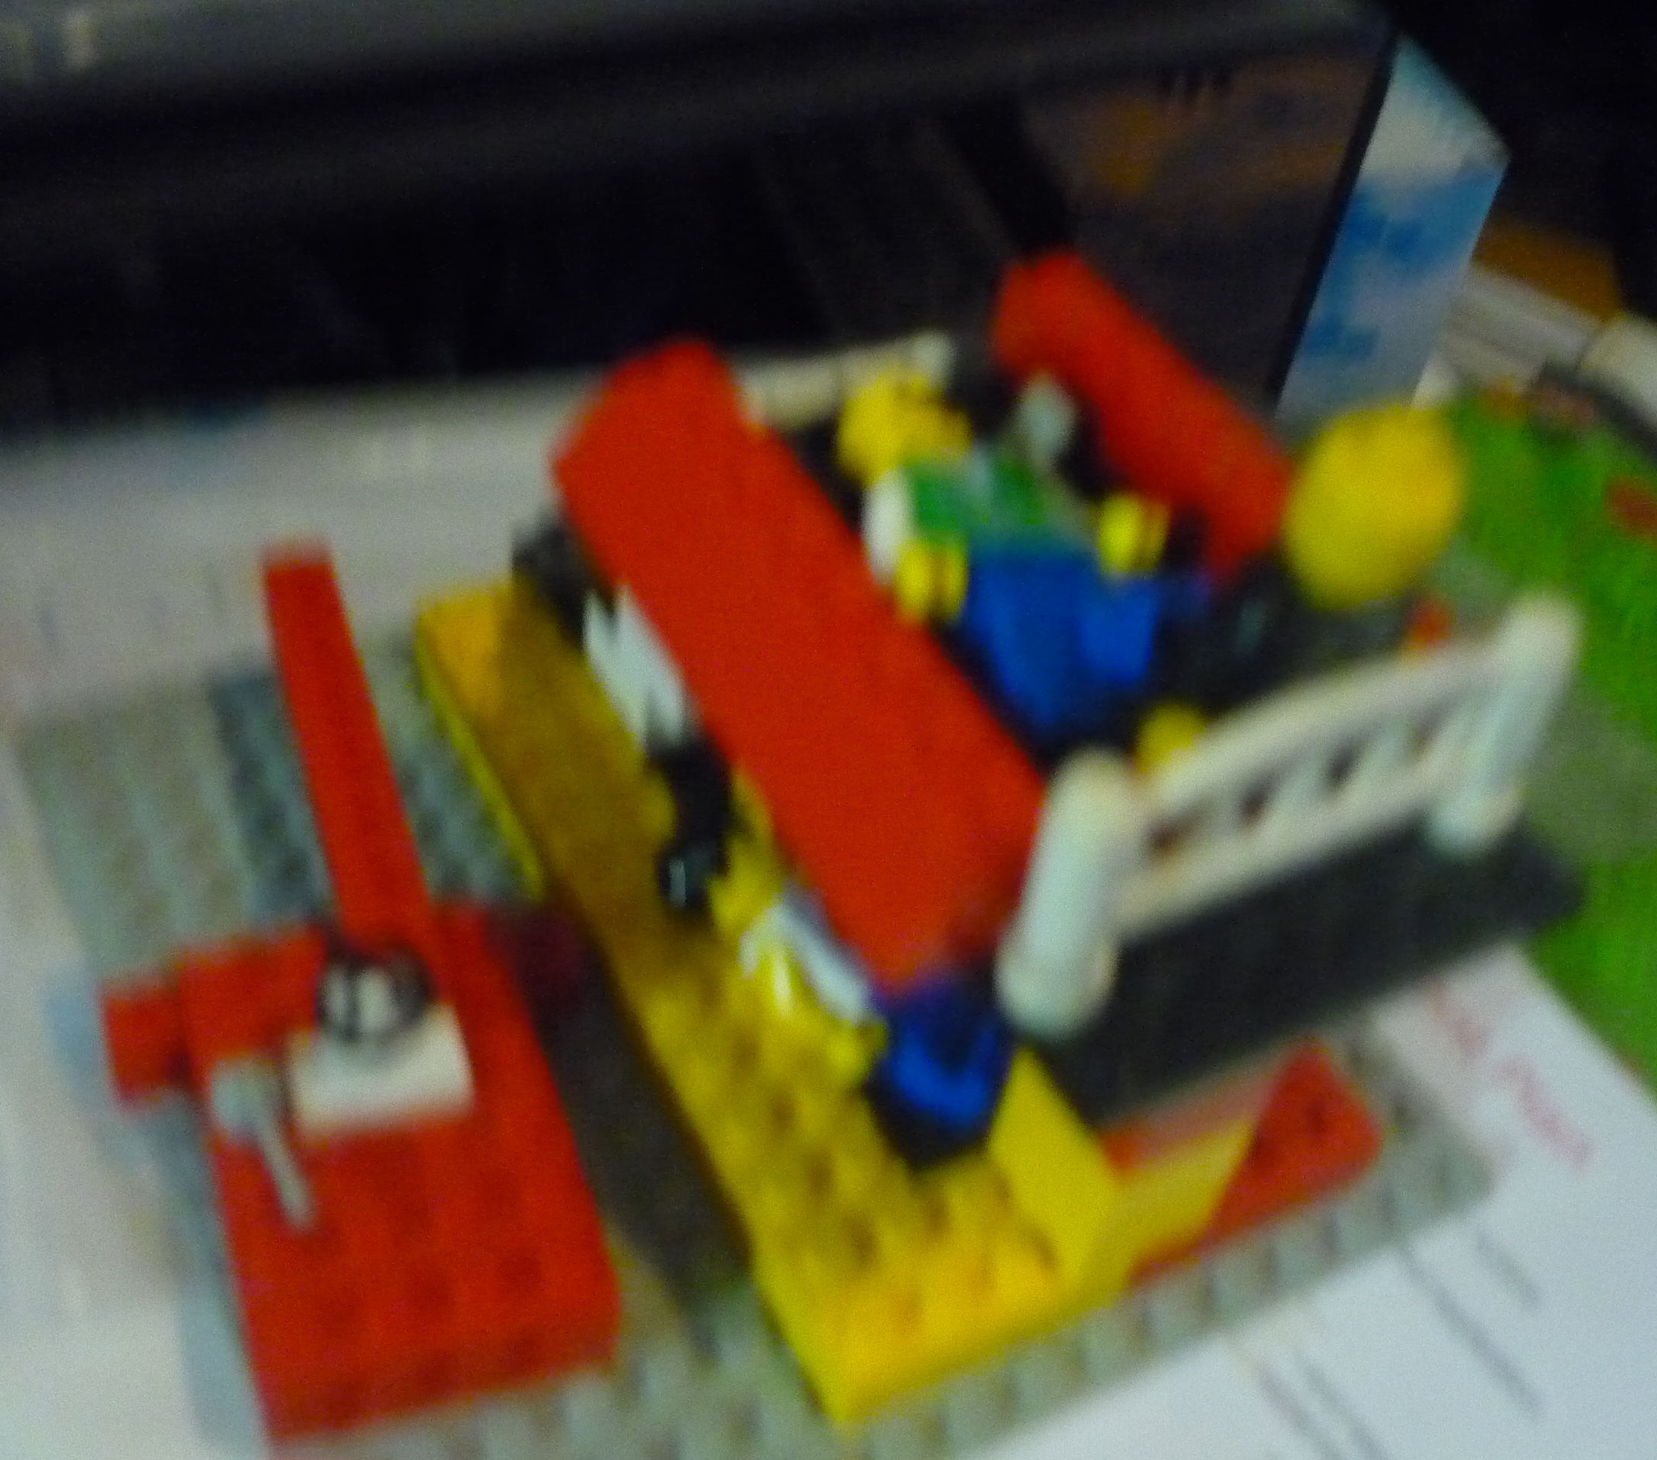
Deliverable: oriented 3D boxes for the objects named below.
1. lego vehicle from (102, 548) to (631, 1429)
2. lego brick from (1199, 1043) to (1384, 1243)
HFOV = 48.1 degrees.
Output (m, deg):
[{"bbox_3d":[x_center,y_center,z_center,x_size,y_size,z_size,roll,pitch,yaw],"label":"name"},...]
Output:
[{"bbox_3d":[-0.051,0.017,0.201,0.045,0.020,0.109,-10,46,-16],"label":"lego vehicle"},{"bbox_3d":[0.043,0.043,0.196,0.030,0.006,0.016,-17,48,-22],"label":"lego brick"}]

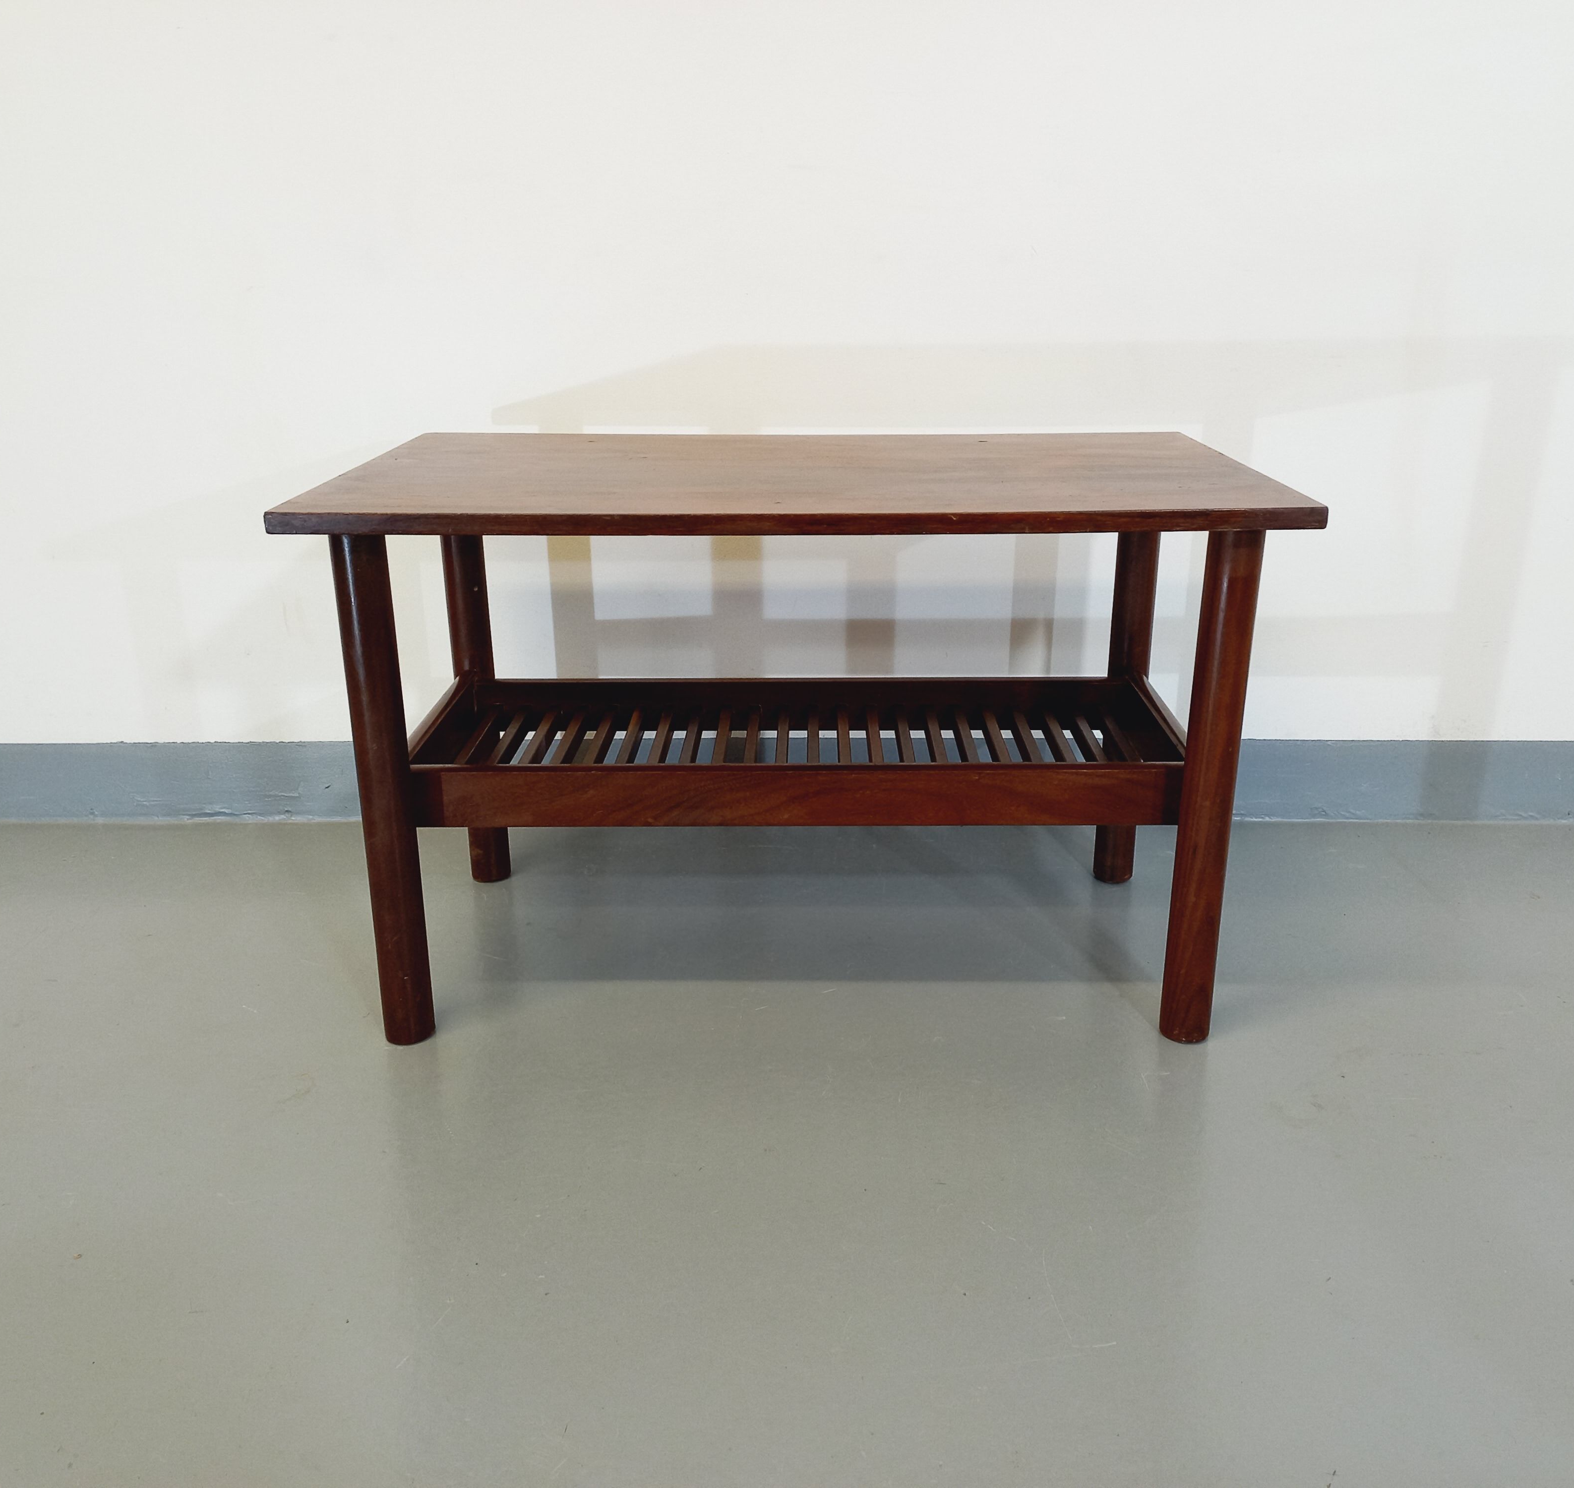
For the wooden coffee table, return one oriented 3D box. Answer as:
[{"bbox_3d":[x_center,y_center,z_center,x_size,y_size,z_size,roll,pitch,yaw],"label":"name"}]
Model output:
[{"bbox_3d":[0.011,-0.026,1.355,0.787,0.473,0.454,0,20,1],"label":"wooden coffee table"}]

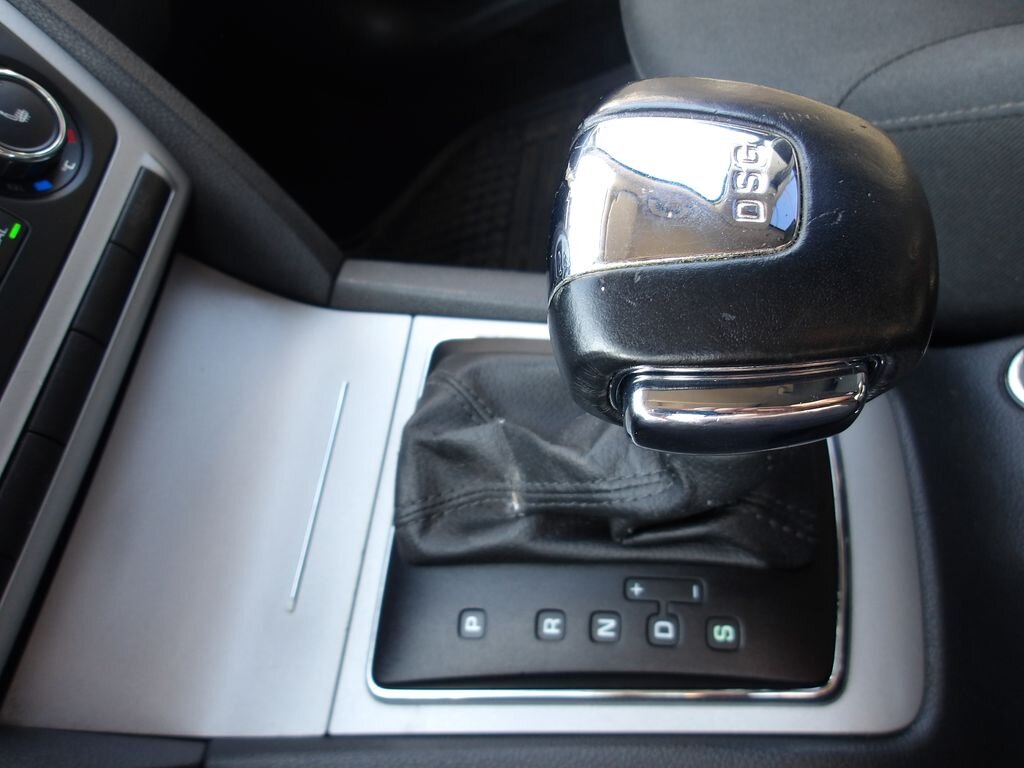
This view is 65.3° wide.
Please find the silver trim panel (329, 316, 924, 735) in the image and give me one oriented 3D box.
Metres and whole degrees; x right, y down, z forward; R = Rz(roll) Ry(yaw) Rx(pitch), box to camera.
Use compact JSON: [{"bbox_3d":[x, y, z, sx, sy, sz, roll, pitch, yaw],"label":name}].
[{"bbox_3d":[0.035,0.040,0.255,0.167,0.020,0.146,-1,60,16],"label":"silver trim panel"}]

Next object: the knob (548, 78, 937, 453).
[{"bbox_3d":[0.047,-0.021,0.169,0.074,0.080,0.064,-4,60,20],"label":"knob"}]

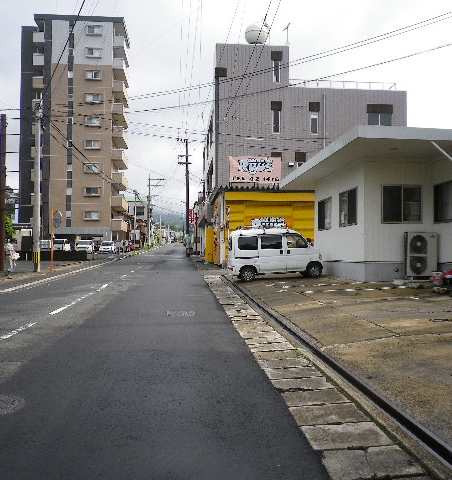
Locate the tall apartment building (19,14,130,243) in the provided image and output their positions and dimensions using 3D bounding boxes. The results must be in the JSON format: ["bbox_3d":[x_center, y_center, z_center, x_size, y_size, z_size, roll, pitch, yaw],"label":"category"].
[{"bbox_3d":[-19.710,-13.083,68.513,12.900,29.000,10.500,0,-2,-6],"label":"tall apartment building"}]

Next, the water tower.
[{"bbox_3d":[1.956,-13.166,33.200,1.450,1.500,1.450,0,-2,-6],"label":"water tower"}]

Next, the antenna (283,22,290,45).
[{"bbox_3d":[3.907,-13.144,33.000,0.500,1.350,0.800,1,-2,-22],"label":"antenna"}]

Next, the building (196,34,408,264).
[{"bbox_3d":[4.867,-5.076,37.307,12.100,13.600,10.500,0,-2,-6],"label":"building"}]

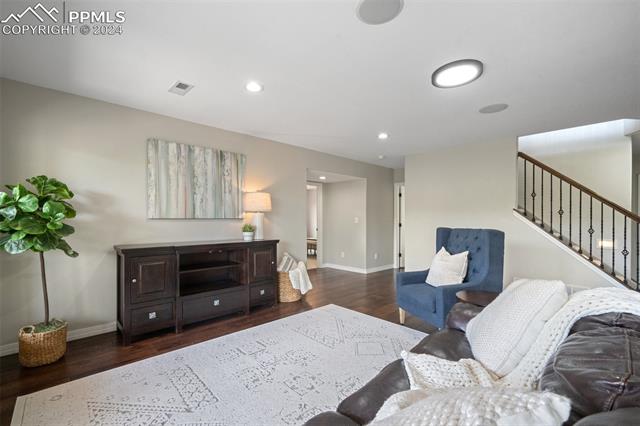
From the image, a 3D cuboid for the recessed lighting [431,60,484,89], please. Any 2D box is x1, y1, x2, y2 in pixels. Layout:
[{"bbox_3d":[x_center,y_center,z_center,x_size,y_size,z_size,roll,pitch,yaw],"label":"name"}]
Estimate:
[{"bbox_3d":[1.155,-1.160,2.256,0.420,0.050,0.420,0,-1,0],"label":"recessed lighting"}]

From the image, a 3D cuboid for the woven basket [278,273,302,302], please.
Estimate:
[{"bbox_3d":[-0.459,1.070,4.027,0.370,0.440,0.370,0,-1,0],"label":"woven basket"}]

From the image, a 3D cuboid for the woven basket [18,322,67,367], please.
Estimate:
[{"bbox_3d":[-2.382,1.119,2.297,0.290,0.275,0.290,1,-2,-43],"label":"woven basket"}]

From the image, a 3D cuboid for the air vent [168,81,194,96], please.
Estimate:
[{"bbox_3d":[-1.322,-1.172,2.535,0.145,0.020,0.285,1,-2,-43],"label":"air vent"}]

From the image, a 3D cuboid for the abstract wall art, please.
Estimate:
[{"bbox_3d":[-1.534,-0.383,3.472,1.210,0.915,0.040,1,-2,-43],"label":"abstract wall art"}]

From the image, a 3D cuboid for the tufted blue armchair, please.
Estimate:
[{"bbox_3d":[1.393,0.723,2.908,0.820,1.085,0.730,0,-1,-20],"label":"tufted blue armchair"}]

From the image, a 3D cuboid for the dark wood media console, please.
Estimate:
[{"bbox_3d":[-1.380,0.815,3.248,1.820,0.920,0.515,1,-2,-43],"label":"dark wood media console"}]

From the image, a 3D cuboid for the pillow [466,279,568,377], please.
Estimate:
[{"bbox_3d":[1.072,0.582,1.470,0.160,0.480,0.480,35,4,15],"label":"pillow"}]

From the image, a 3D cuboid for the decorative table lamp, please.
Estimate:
[{"bbox_3d":[-0.872,0.035,3.773,0.390,0.690,0.390,0,-1,0],"label":"decorative table lamp"}]

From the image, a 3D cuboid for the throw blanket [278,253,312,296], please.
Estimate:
[{"bbox_3d":[-0.374,0.880,4.041,0.480,0.620,0.380,0,-1,-1],"label":"throw blanket"}]

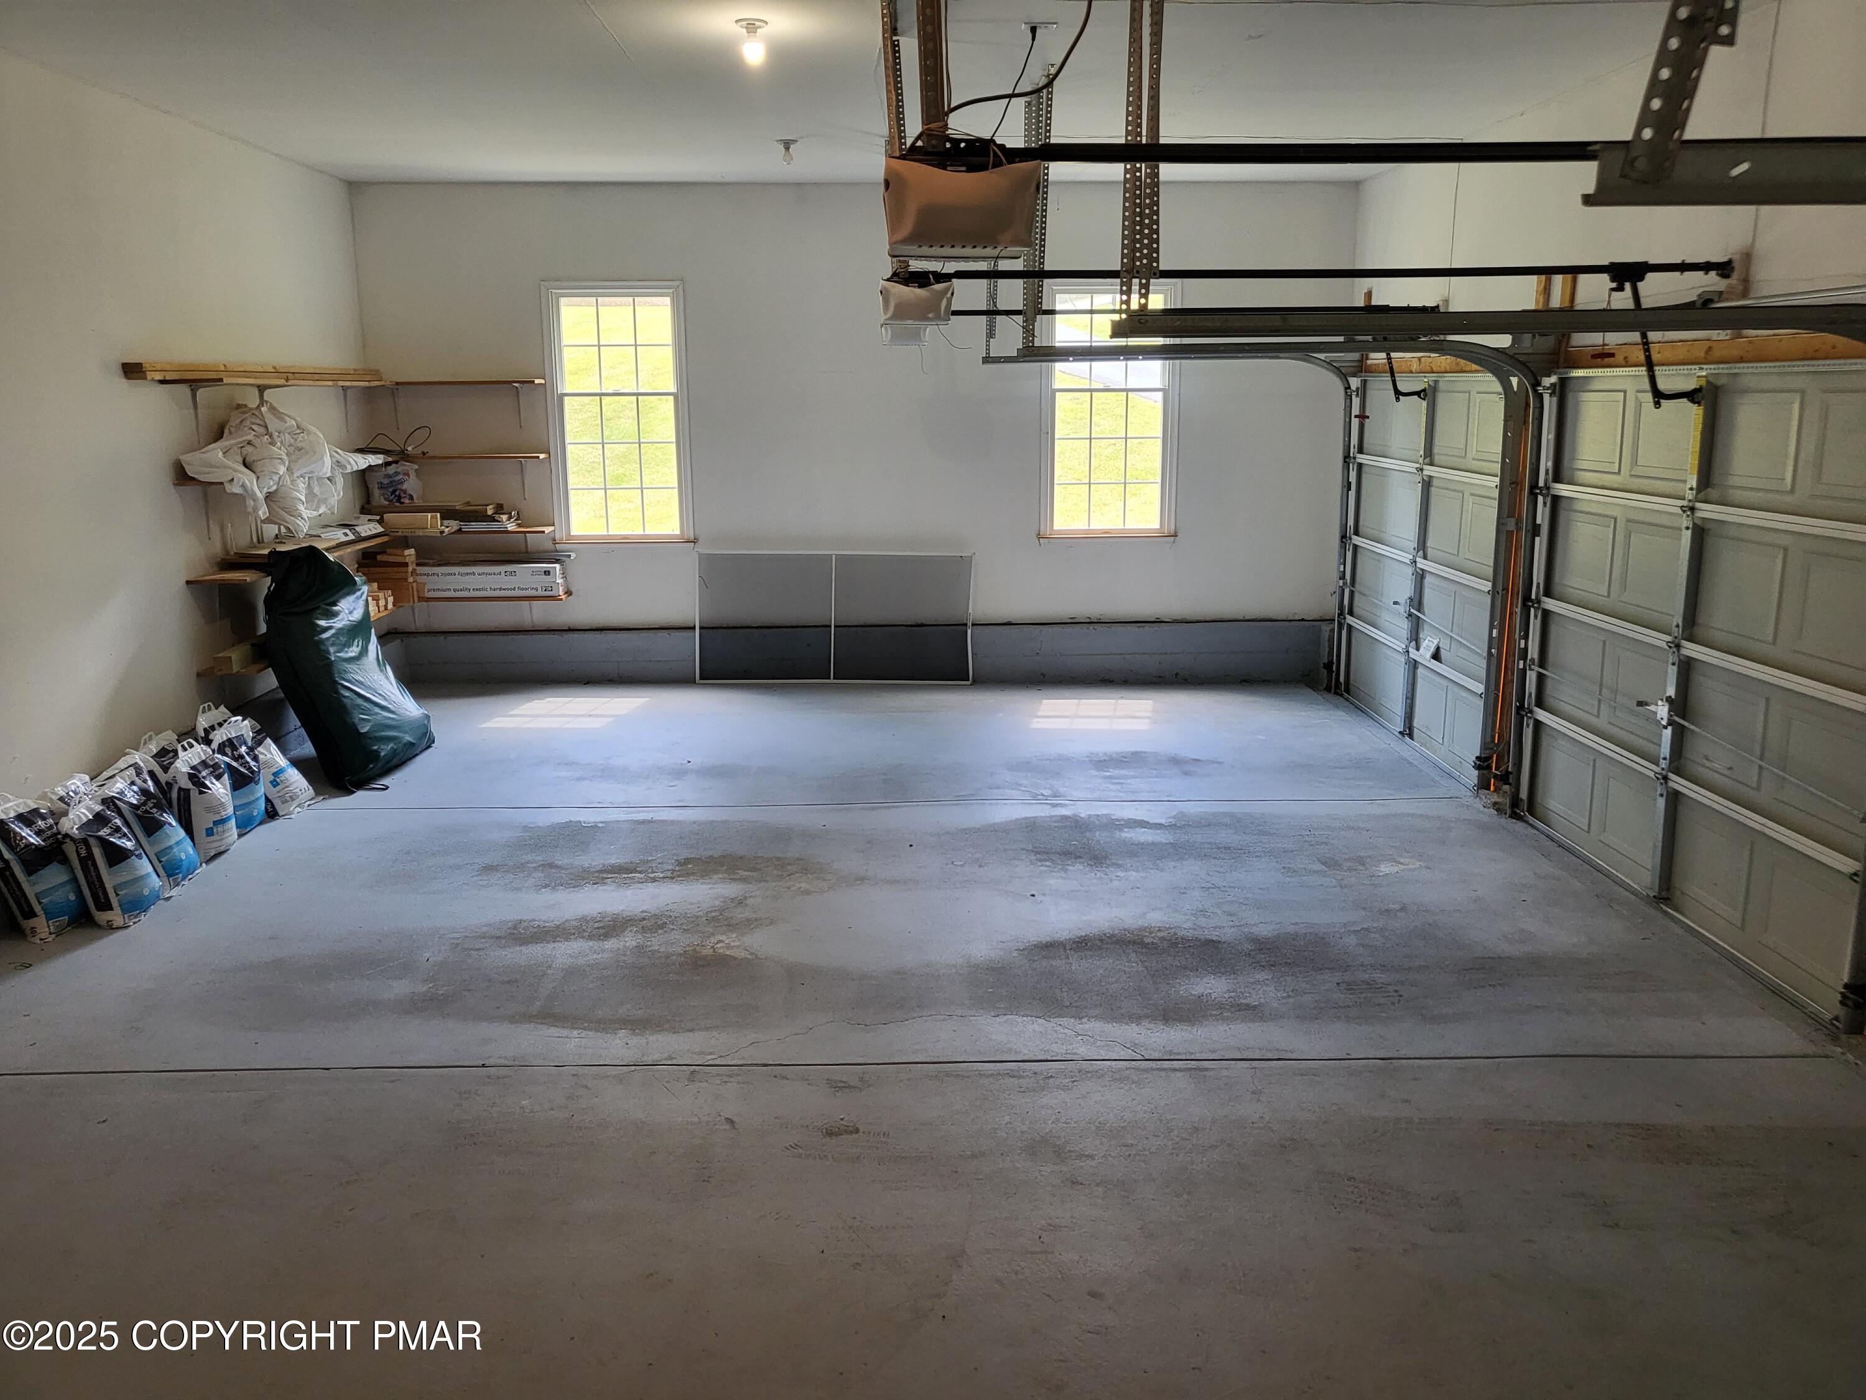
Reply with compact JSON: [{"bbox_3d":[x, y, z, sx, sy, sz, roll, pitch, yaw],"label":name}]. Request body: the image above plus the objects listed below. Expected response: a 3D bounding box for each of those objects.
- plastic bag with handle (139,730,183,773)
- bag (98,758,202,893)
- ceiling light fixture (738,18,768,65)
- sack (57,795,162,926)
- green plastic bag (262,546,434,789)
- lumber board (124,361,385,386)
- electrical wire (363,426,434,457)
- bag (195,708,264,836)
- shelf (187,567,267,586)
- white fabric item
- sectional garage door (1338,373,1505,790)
[{"bbox_3d":[-3.606,0.411,6.535,0.180,0.510,0.400,-6,12,0],"label":"plastic bag with handle"},{"bbox_3d":[-3.350,0.520,6.002,0.170,0.510,0.390,-17,12,2],"label":"bag"},{"bbox_3d":[-0.694,-2.523,5.384,0.120,0.145,0.120,0,12,-1],"label":"ceiling light fixture"},{"bbox_3d":[-3.321,0.605,5.662,0.170,0.490,0.380,-13,12,2],"label":"sack"},{"bbox_3d":[-3.208,-0.214,7.770,0.360,1.170,0.920,-16,12,2],"label":"green plastic bag"},{"bbox_3d":[-3.742,-1.876,8.171,0.283,0.103,3.030,0,12,-1],"label":"lumber board"},{"bbox_3d":[-3.665,-1.754,9.581,0.350,0.210,0.270,0,12,-1],"label":"electrical wire"},{"bbox_3d":[-3.418,0.338,6.790,0.250,0.530,0.410,-8,12,0],"label":"bag"},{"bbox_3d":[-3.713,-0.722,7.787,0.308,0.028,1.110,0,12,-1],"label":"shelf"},{"bbox_3d":[-3.617,-1.316,7.983,0.470,0.730,1.880,0,12,-1],"label":"white fabric item"},{"bbox_3d":[2.904,-0.833,8.408,0.060,2.134,2.436,0,12,-1],"label":"sectional garage door"}]

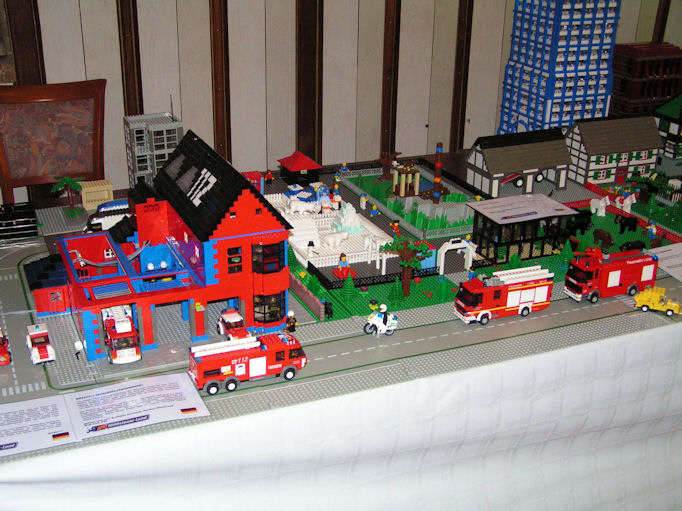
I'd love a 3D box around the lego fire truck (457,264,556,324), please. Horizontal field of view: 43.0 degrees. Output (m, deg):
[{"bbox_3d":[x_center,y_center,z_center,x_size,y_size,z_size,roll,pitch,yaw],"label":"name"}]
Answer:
[{"bbox_3d":[0.324,0.080,1.719,0.198,0.087,0.049,-8,24,-22],"label":"lego fire truck"}]

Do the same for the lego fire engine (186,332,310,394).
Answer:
[{"bbox_3d":[-0.155,0.179,1.467,0.191,0.075,0.049,-8,24,-22],"label":"lego fire engine"}]

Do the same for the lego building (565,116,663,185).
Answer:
[{"bbox_3d":[0.811,-0.326,2.613,0.268,0.180,0.145,-8,24,-22],"label":"lego building"}]

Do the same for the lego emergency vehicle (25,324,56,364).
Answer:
[{"bbox_3d":[-0.536,0.153,1.544,0.039,0.051,0.094,-8,24,-22],"label":"lego emergency vehicle"}]

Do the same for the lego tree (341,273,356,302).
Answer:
[{"bbox_3d":[0.018,0.065,1.770,0.032,0.065,0.032,1,22,0],"label":"lego tree"}]

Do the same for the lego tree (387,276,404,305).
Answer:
[{"bbox_3d":[0.114,0.071,1.766,0.034,0.062,0.034,1,22,0],"label":"lego tree"}]

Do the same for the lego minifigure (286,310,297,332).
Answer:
[{"bbox_3d":[-0.094,0.124,1.648,0.025,0.043,0.017,-8,24,-22],"label":"lego minifigure"}]

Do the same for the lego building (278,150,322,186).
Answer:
[{"bbox_3d":[-0.119,-0.264,2.544,0.102,0.085,0.112,-8,24,-22],"label":"lego building"}]

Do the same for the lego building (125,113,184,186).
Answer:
[{"bbox_3d":[-0.494,-0.250,2.308,0.134,0.236,0.085,-8,24,-22],"label":"lego building"}]

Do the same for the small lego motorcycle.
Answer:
[{"bbox_3d":[0.076,0.131,1.637,0.062,0.045,0.023,5,22,9],"label":"small lego motorcycle"}]

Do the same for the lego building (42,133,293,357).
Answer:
[{"bbox_3d":[-0.376,-0.043,1.710,0.455,0.298,0.428,-8,24,-22],"label":"lego building"}]

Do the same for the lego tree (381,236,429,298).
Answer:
[{"bbox_3d":[0.130,0.023,1.786,0.101,0.134,0.093,-8,24,-22],"label":"lego tree"}]

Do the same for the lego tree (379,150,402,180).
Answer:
[{"bbox_3d":[0.141,-0.269,2.586,0.072,0.088,0.062,-8,24,-22],"label":"lego tree"}]

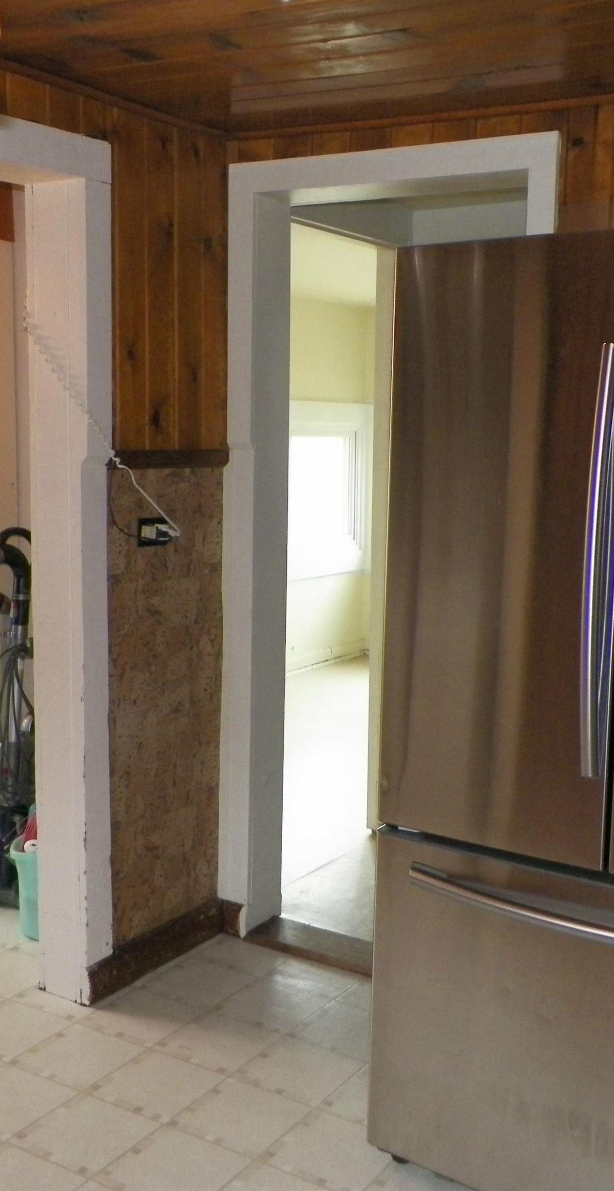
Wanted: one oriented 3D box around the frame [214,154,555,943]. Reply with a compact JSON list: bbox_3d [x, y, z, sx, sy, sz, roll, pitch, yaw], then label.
[{"bbox_3d":[0.196,-0.044,3.019,0.920,2.130,0.160,6,9,32],"label":"frame"}]

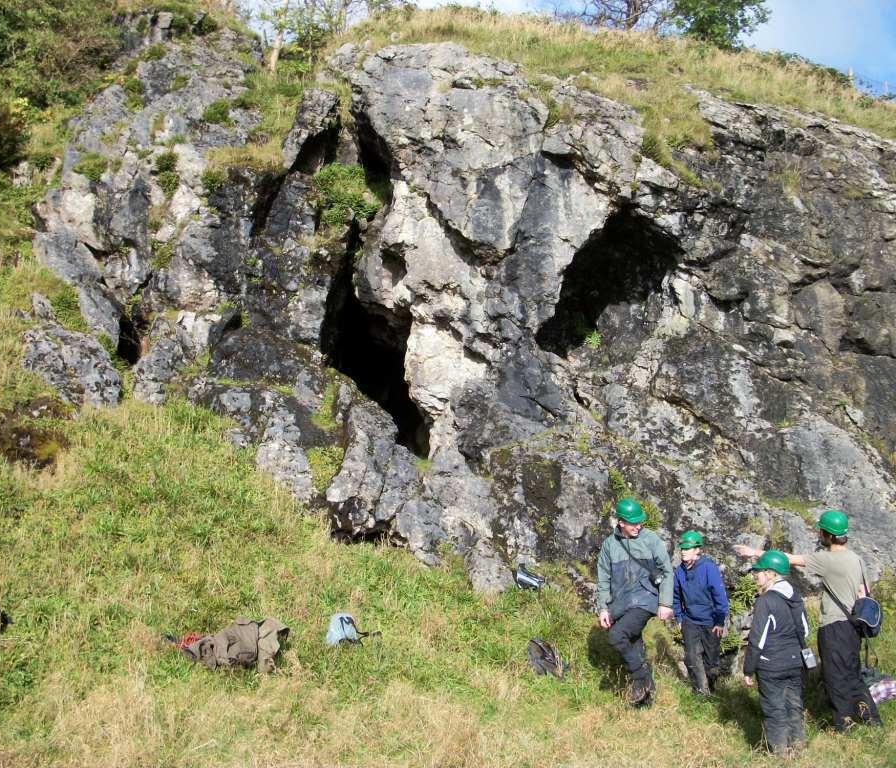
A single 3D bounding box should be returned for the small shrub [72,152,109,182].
[{"bbox_3d":[-5.593,-3.387,16.200,0.560,0.450,0.450,0,-8,0],"label":"small shrub"}]

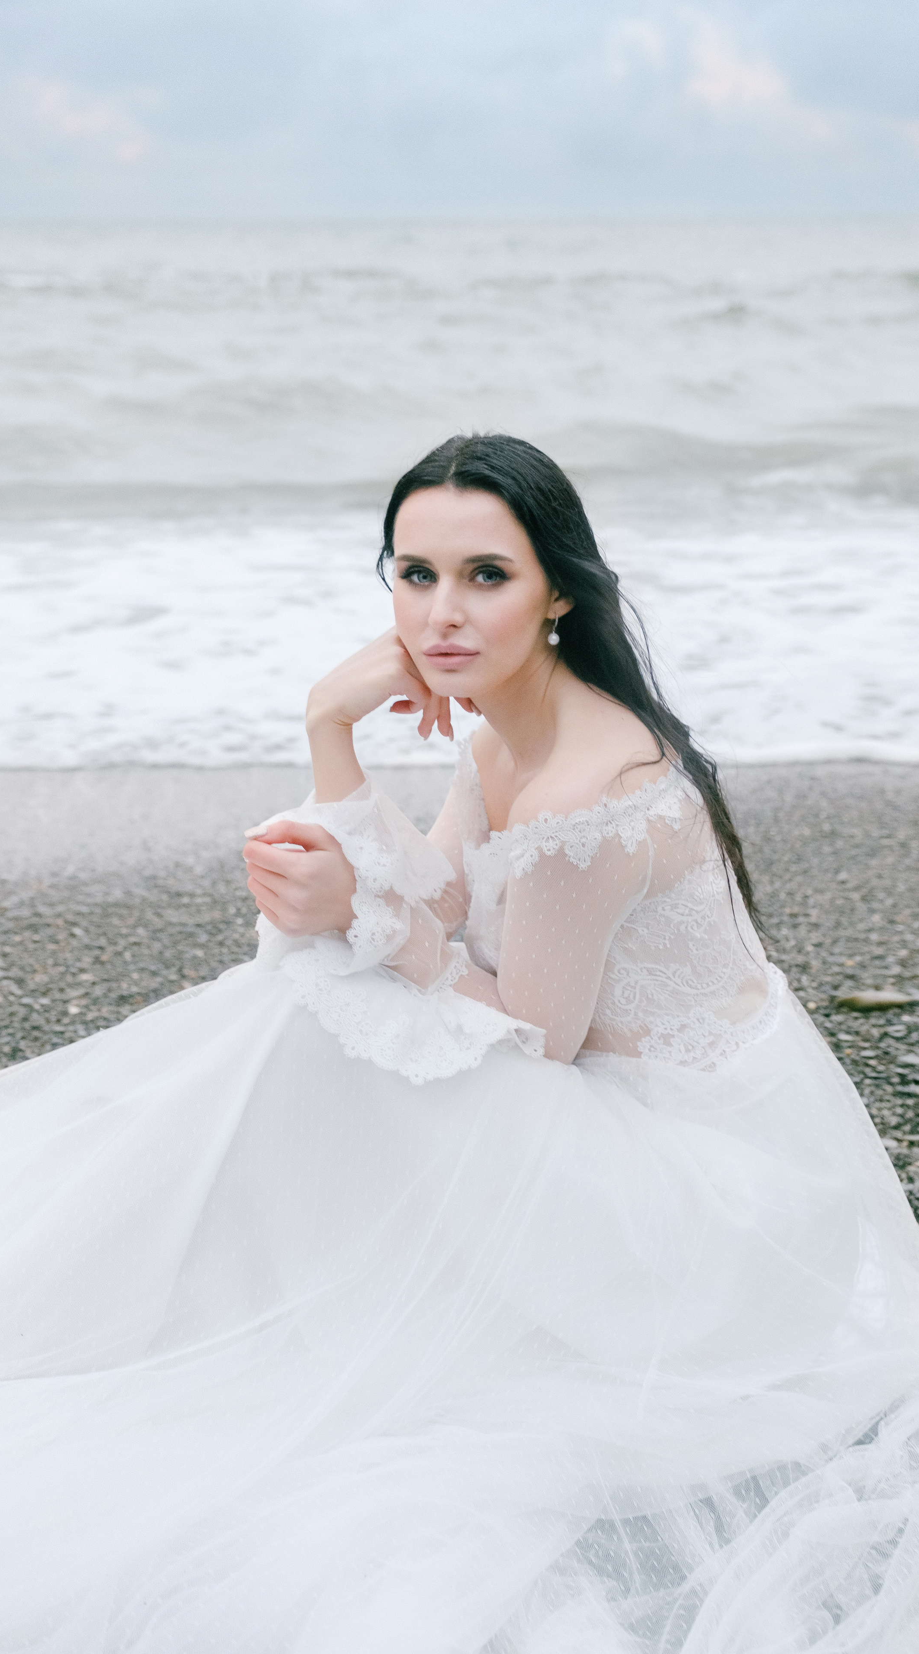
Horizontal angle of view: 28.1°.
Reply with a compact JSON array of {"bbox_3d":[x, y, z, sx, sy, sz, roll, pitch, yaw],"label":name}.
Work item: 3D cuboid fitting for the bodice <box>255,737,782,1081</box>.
[{"bbox_3d":[0.055,0.079,1.711,0.450,0.300,0.380,-9,21,-26],"label":"bodice"}]

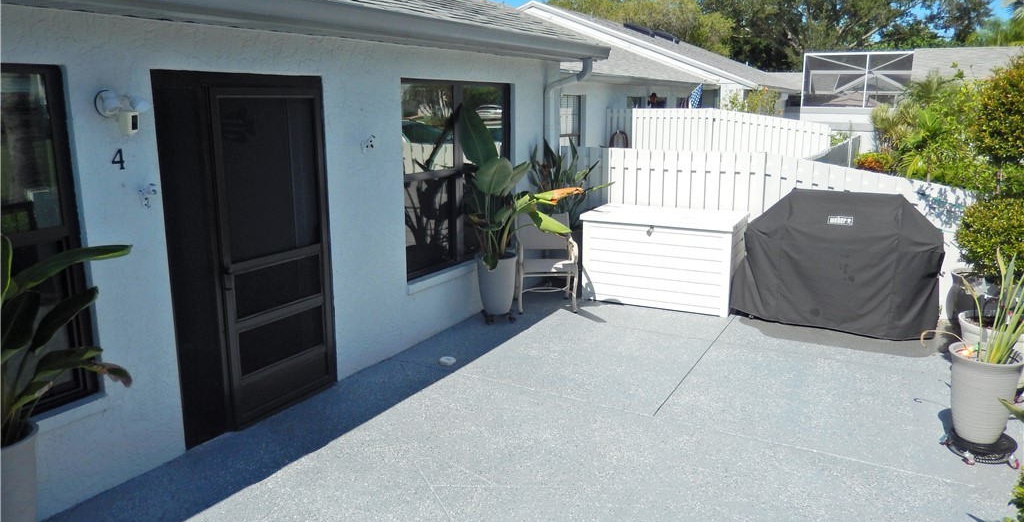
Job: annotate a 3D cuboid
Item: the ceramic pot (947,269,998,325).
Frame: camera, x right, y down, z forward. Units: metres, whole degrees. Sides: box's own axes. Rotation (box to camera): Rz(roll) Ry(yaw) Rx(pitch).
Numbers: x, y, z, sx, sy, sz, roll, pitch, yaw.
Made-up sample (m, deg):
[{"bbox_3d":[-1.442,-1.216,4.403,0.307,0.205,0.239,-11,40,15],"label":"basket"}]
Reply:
[{"bbox_3d":[3.942,0.367,6.174,0.580,0.590,0.580,7,14,28],"label":"ceramic pot"}]

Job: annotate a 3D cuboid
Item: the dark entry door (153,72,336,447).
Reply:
[{"bbox_3d":[-1.569,-0.067,4.529,0.110,2.100,1.250,7,14,28],"label":"dark entry door"}]

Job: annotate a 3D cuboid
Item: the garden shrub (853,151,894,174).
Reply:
[{"bbox_3d":[5.865,-1.198,12.089,0.750,1.150,0.750,7,14,28],"label":"garden shrub"}]

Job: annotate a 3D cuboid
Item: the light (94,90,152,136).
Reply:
[{"bbox_3d":[-1.875,-0.709,3.569,0.165,0.220,0.250,7,14,28],"label":"light"}]

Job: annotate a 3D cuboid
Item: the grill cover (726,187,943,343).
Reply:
[{"bbox_3d":[2.872,-0.023,6.581,1.620,1.180,0.710,7,14,28],"label":"grill cover"}]

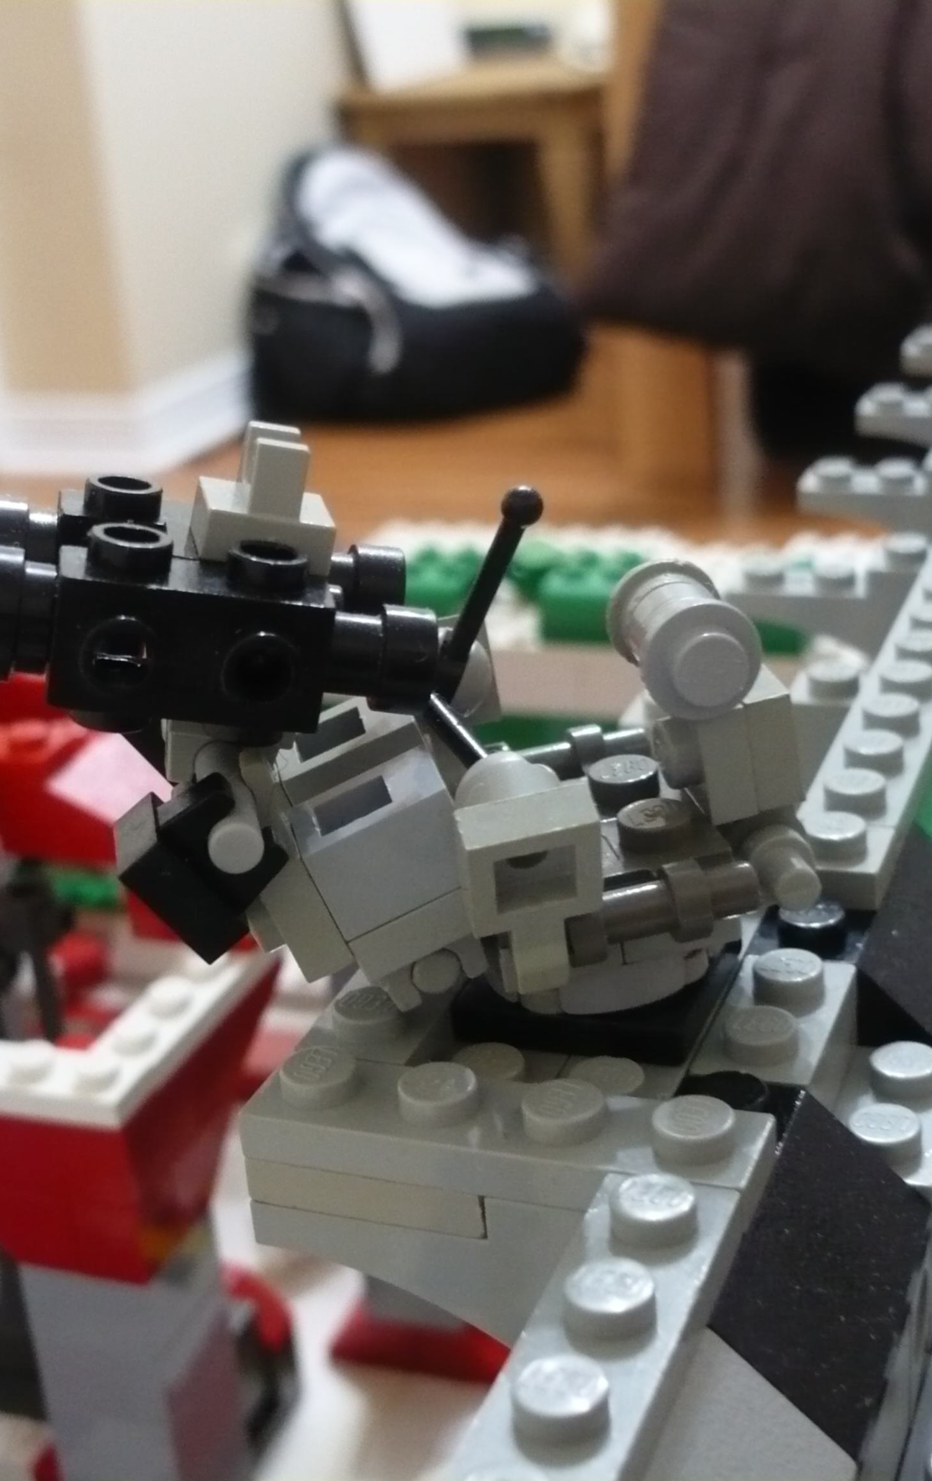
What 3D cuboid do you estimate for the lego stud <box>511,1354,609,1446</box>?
[{"bbox_3d":[0.005,0.033,0.099,0.005,0.002,0.005,-6,22,2],"label":"lego stud"}]

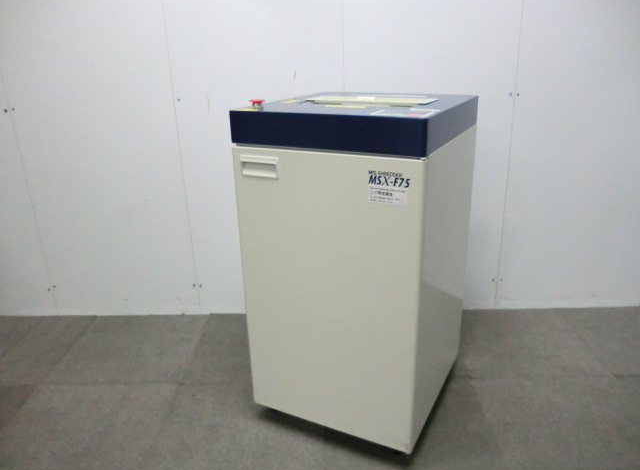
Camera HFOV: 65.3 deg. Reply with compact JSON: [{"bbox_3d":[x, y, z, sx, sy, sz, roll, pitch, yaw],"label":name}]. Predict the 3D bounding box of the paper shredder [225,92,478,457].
[{"bbox_3d":[0.136,0.070,1.565,0.520,0.957,0.548,9,23,26],"label":"paper shredder"}]

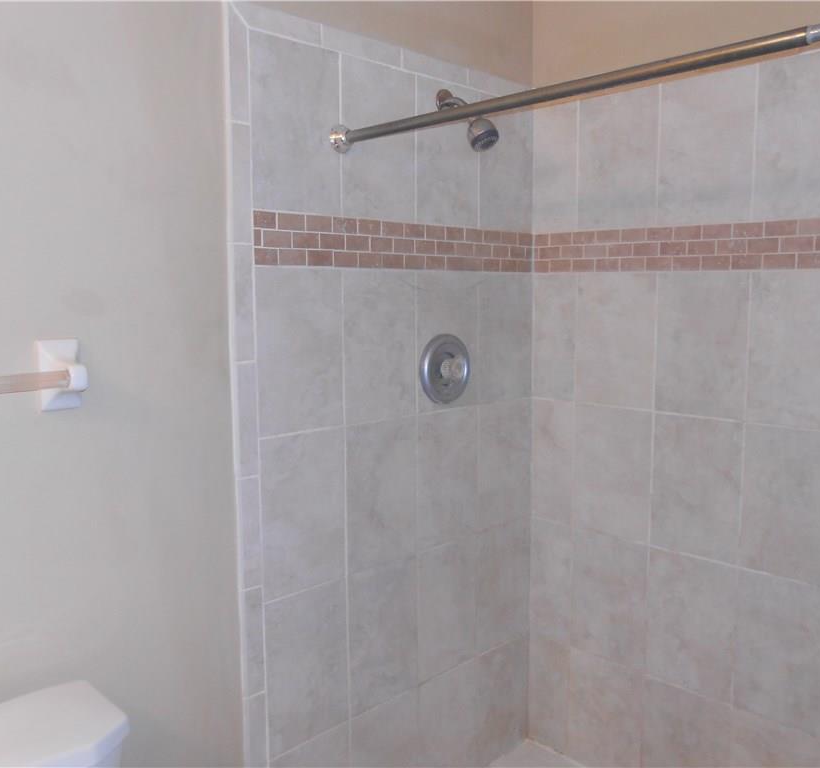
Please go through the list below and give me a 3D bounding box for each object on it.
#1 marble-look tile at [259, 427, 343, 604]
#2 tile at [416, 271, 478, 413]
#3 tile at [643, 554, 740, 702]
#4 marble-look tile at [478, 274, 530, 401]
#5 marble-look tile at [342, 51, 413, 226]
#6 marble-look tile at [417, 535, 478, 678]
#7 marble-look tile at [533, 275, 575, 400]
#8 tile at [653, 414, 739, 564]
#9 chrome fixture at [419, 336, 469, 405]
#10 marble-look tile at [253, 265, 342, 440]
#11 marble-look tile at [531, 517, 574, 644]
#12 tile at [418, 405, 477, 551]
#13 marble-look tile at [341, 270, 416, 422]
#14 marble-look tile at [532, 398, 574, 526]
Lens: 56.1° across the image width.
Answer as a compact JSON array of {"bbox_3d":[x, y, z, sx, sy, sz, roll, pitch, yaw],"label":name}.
[{"bbox_3d":[-0.207,0.250,1.502,0.201,0.311,0.010,-6,9,-44],"label":"marble-look tile"},{"bbox_3d":[0.086,-0.095,1.757,0.205,0.313,0.010,-6,9,-44],"label":"tile"},{"bbox_3d":[0.618,0.527,1.697,0.009,0.304,0.198,-6,9,-44],"label":"tile"},{"bbox_3d":[0.230,-0.109,1.867,0.205,0.307,0.009,-6,9,-44],"label":"marble-look tile"},{"bbox_3d":[-0.063,-0.487,1.568,0.204,0.305,0.010,-6,9,-44],"label":"marble-look tile"},{"bbox_3d":[0.088,0.530,1.823,0.205,0.310,0.010,-6,9,-44],"label":"marble-look tile"},{"bbox_3d":[0.365,-0.115,1.934,0.010,0.313,0.127,-6,9,-44],"label":"marble-look tile"},{"bbox_3d":[0.617,0.221,1.664,0.009,0.304,0.198,-6,9,-44],"label":"tile"},{"bbox_3d":[0.103,-0.032,1.772,0.164,0.164,0.055,-6,9,-44],"label":"chrome fixture"},{"bbox_3d":[-0.212,-0.065,1.500,0.205,0.320,0.010,-6,9,-44],"label":"marble-look tile"},{"bbox_3d":[0.375,0.521,2.040,0.010,0.319,0.132,-6,9,-44],"label":"marble-look tile"},{"bbox_3d":[0.085,0.214,1.757,0.199,0.304,0.009,-6,9,-44],"label":"tile"},{"bbox_3d":[-0.062,-0.079,1.612,0.204,0.313,0.010,-6,9,-44],"label":"marble-look tile"},{"bbox_3d":[0.357,0.195,1.927,0.009,0.304,0.126,-6,9,-44],"label":"marble-look tile"}]

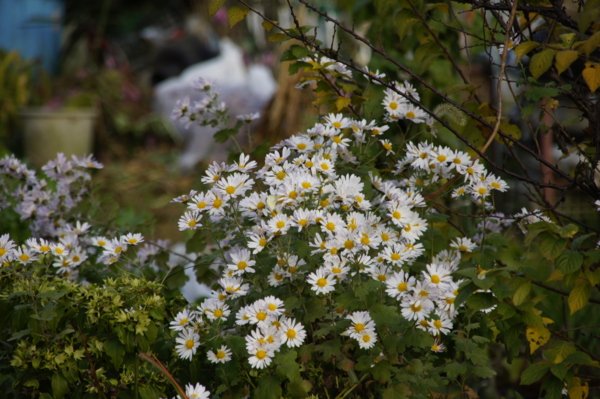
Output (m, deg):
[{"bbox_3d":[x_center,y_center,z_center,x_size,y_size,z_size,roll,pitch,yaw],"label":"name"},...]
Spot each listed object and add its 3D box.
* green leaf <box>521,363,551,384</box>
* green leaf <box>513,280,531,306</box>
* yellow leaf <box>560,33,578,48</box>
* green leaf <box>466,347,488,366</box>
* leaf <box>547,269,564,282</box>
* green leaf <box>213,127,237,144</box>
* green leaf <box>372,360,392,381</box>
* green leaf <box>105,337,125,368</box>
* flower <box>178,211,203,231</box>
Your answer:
[{"bbox_3d":[0.316,0.233,6.700,0.040,0.029,0.025,0,7,0],"label":"green leaf"},{"bbox_3d":[0.335,0.142,7.550,0.021,0.042,0.015,29,0,4],"label":"green leaf"},{"bbox_3d":[0.415,-0.245,7.700,0.028,0.025,0.015,0,6,0],"label":"yellow leaf"},{"bbox_3d":[0.268,0.237,7.550,0.033,0.030,0.017,-1,6,-9],"label":"green leaf"},{"bbox_3d":[0.343,0.102,6.700,0.024,0.019,0.015,0,7,0],"label":"leaf"},{"bbox_3d":[-0.104,-0.091,7.100,0.034,0.026,0.022,0,7,0],"label":"green leaf"},{"bbox_3d":[0.112,0.231,6.750,0.027,0.027,0.015,0,7,0],"label":"green leaf"},{"bbox_3d":[-0.247,0.205,6.650,0.027,0.040,0.015,0,7,0],"label":"green leaf"},{"bbox_3d":[-0.168,0.032,7.650,0.039,0.036,0.015,2,-26,20],"label":"flower"}]

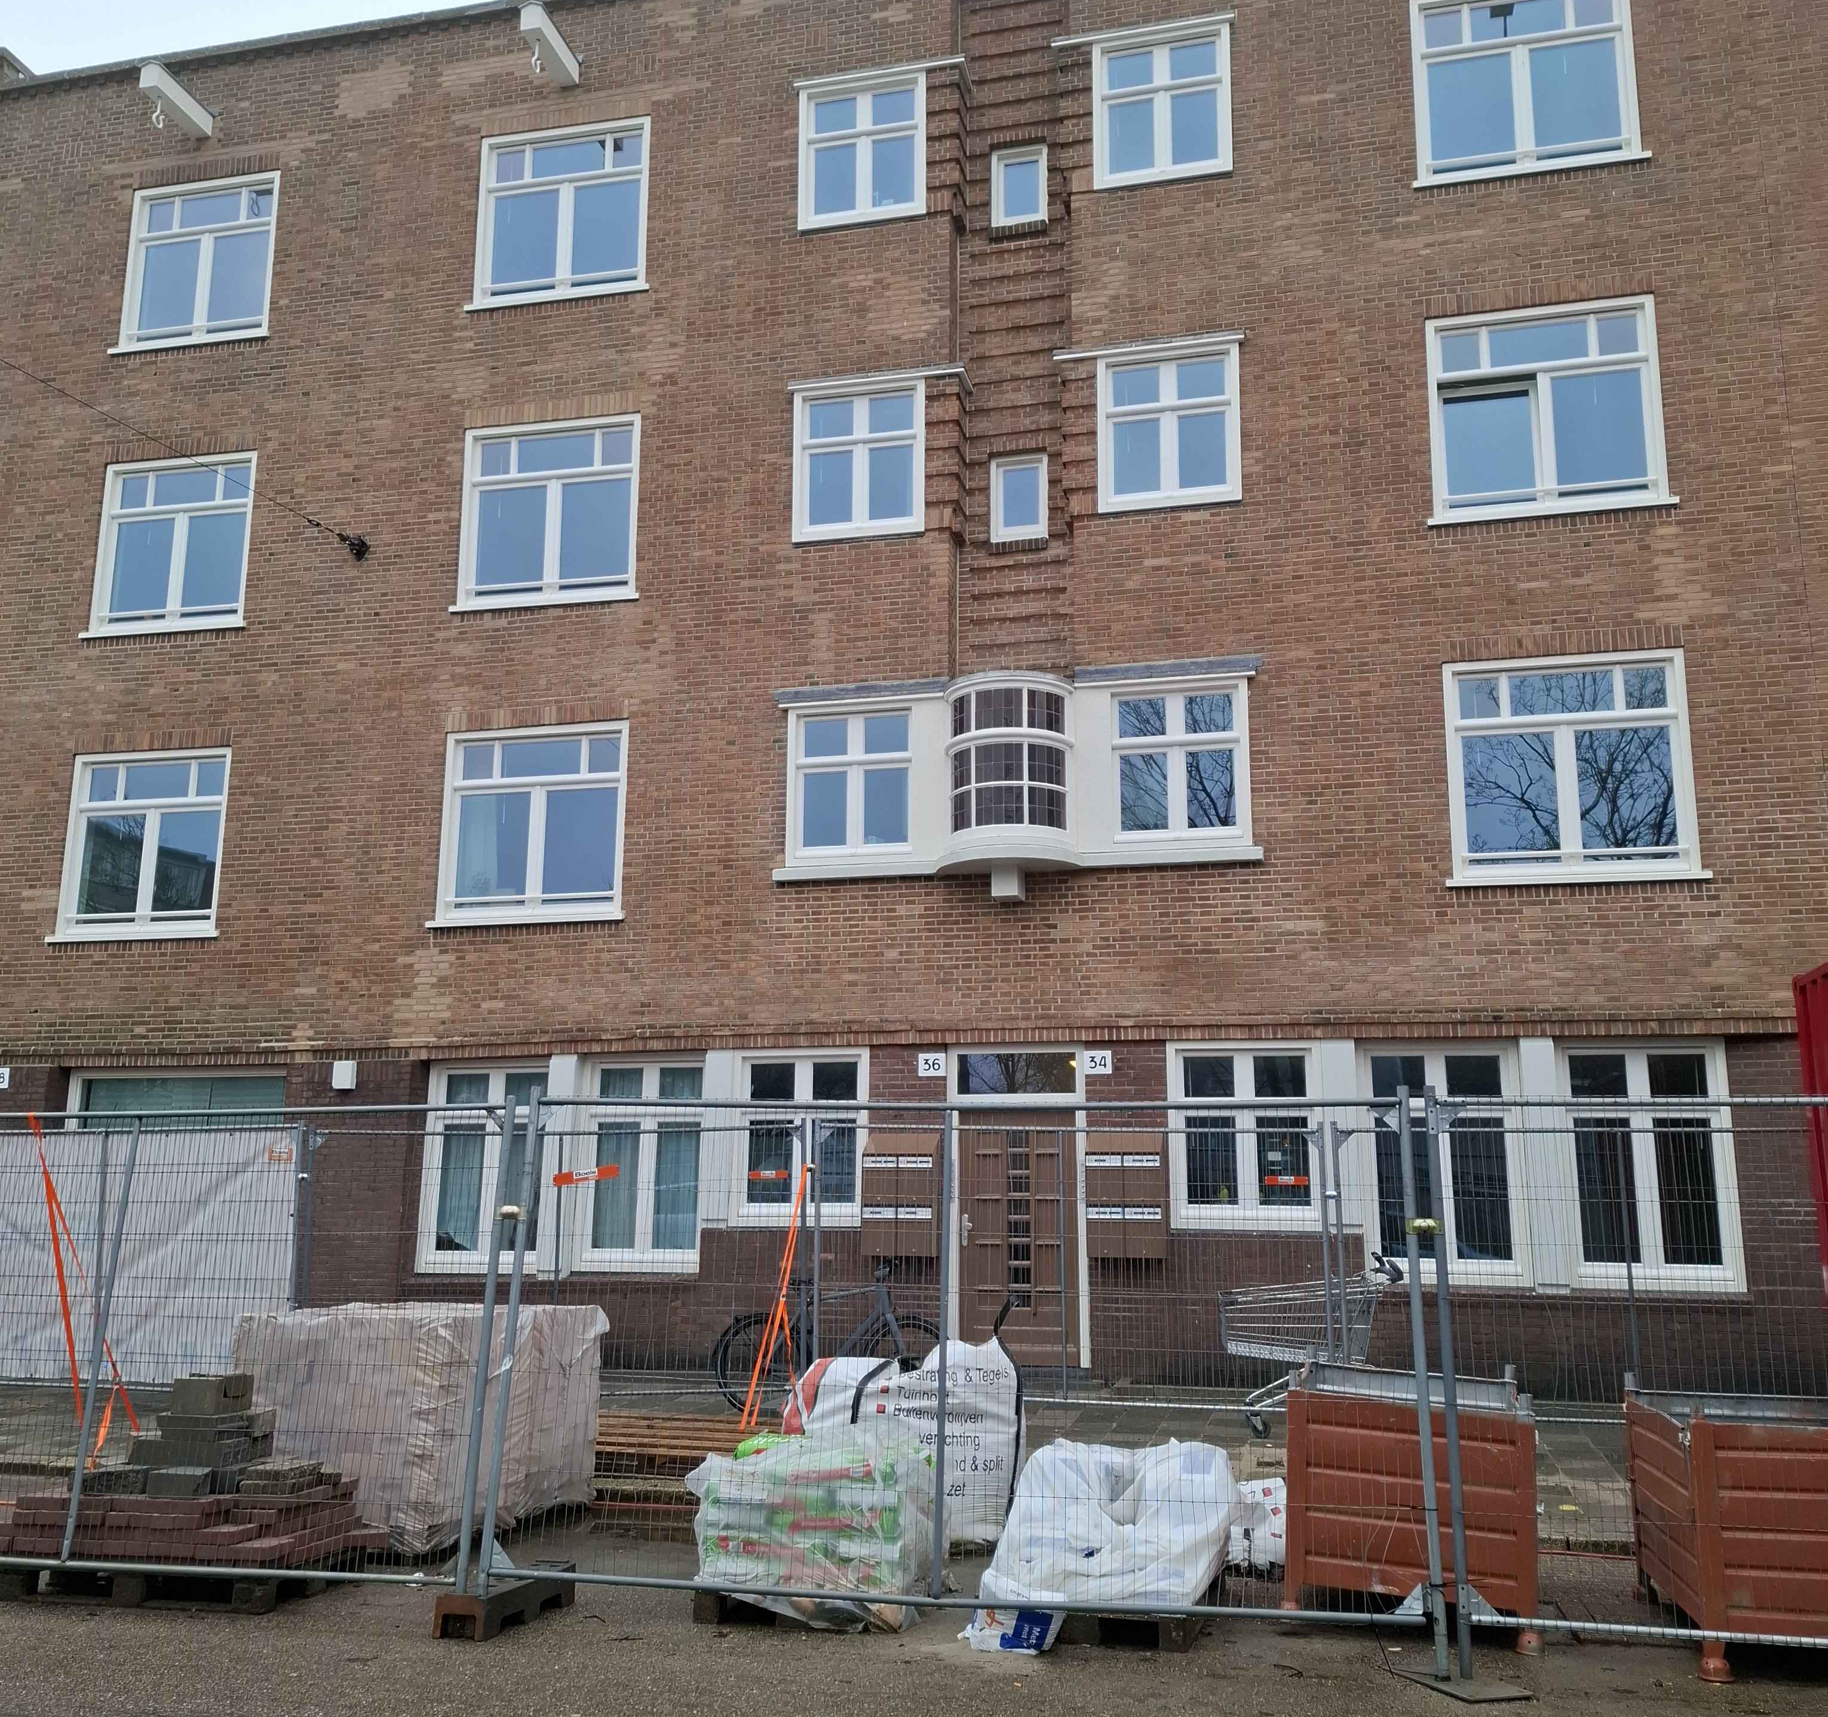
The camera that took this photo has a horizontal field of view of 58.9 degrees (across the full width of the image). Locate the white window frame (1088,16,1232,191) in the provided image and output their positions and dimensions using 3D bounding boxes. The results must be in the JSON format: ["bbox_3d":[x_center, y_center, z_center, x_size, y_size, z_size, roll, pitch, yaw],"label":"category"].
[{"bbox_3d":[2.220,-6.669,14.442,1.210,1.445,0.150,-2,-11,14],"label":"white window frame"}]

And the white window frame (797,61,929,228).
[{"bbox_3d":[-0.467,-6.515,14.978,1.205,1.450,0.140,-2,-11,13],"label":"white window frame"}]

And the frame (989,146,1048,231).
[{"bbox_3d":[0.997,-6.220,15.058,0.515,0.765,0.120,-2,-11,13],"label":"frame"}]

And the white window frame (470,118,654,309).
[{"bbox_3d":[-3.388,-6.219,15.650,1.840,1.820,0.150,-2,-11,13],"label":"white window frame"}]

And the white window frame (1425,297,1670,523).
[{"bbox_3d":[5.112,-3.612,13.136,1.790,1.810,0.150,-2,-11,14],"label":"white window frame"}]

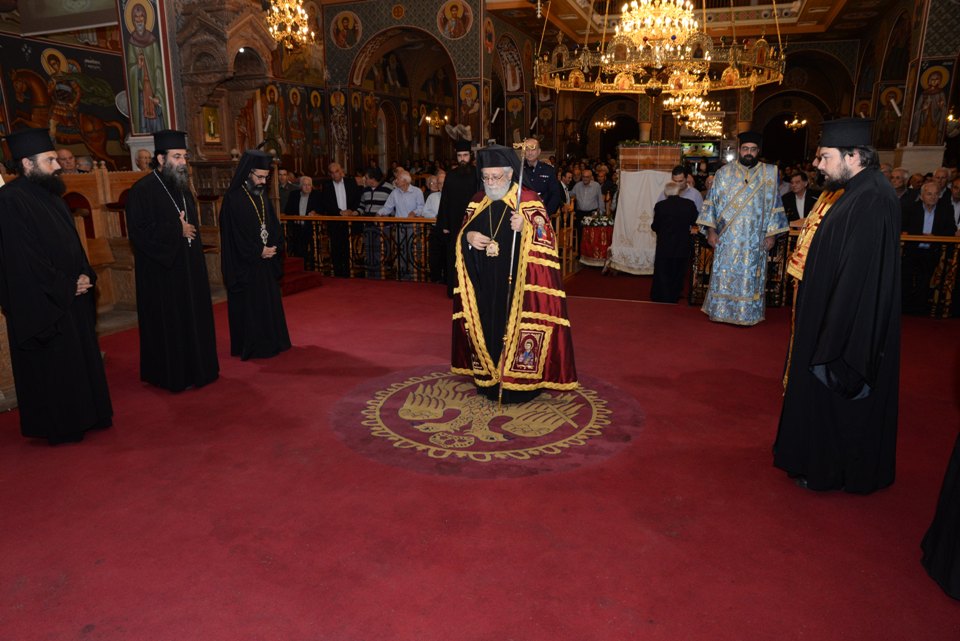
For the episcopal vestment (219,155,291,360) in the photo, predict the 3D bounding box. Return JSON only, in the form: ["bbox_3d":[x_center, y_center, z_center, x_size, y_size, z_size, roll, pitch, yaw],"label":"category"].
[{"bbox_3d":[-1.969,-0.578,5.638,0.500,1.744,0.600,9,17,32],"label":"episcopal vestment"}]

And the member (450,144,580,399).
[{"bbox_3d":[0.228,-0.339,4.538,0.820,1.740,0.680,6,16,23],"label":"member"}]

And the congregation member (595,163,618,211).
[{"bbox_3d":[2.070,-1.663,10.517,0.520,1.730,0.360,3,15,12],"label":"congregation member"}]

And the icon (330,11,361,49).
[{"bbox_3d":[-3.094,-6.709,14.786,0.870,0.870,0.050,5,15,18],"label":"icon"}]

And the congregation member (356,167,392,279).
[{"bbox_3d":[-1.445,-1.237,8.819,0.540,1.710,0.450,5,15,19],"label":"congregation member"}]

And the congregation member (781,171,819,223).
[{"bbox_3d":[3.755,-0.912,7.697,0.550,1.690,0.450,9,17,29],"label":"congregation member"}]

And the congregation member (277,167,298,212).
[{"bbox_3d":[-3.126,-1.642,10.489,0.520,1.650,0.380,-4,15,-14],"label":"congregation member"}]

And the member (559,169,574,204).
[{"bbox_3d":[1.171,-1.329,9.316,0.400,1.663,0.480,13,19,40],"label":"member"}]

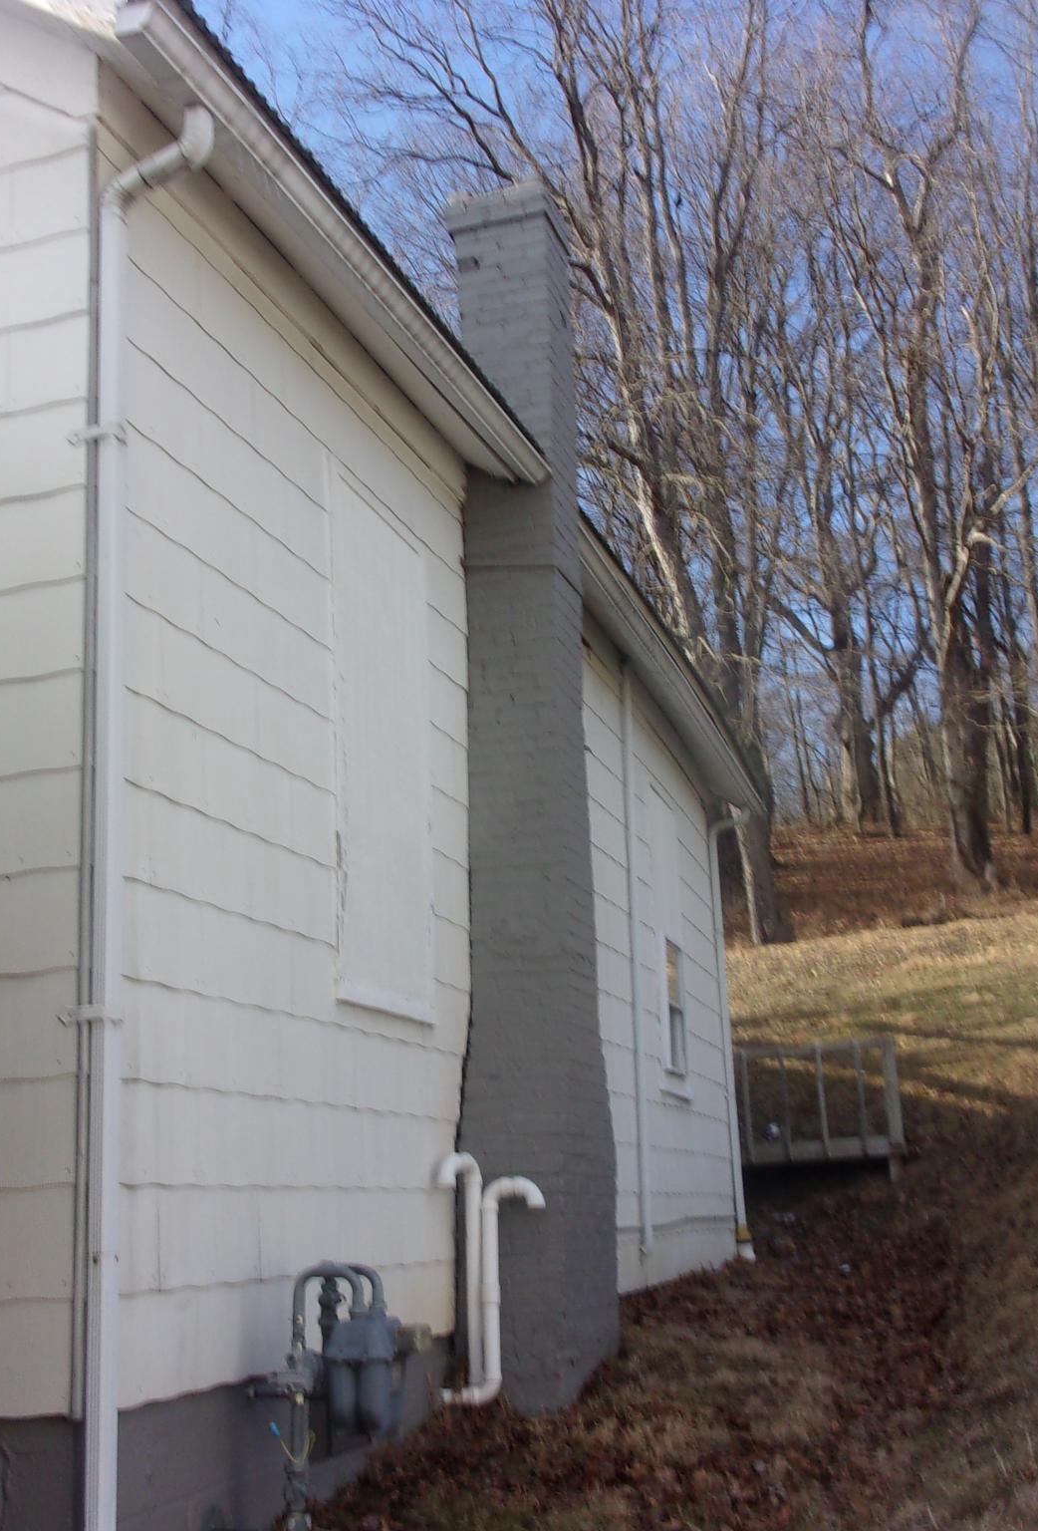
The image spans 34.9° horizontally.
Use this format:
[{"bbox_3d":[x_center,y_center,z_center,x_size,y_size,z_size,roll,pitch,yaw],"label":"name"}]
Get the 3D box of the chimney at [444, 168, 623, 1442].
[{"bbox_3d":[0.048,-0.047,6.899,0.460,5.059,0.736,-6,-15,18],"label":"chimney"}]

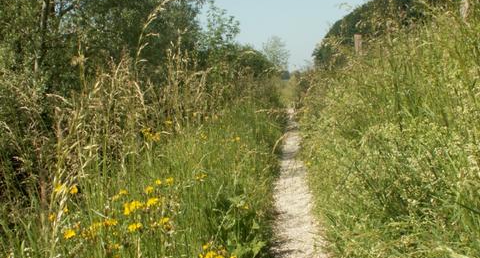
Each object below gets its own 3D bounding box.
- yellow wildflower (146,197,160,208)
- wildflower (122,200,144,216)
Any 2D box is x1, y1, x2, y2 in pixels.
[{"bbox_3d":[-0.374,0.318,2.800,0.056,0.039,0.041,0,4,-4],"label":"yellow wildflower"},{"bbox_3d":[-0.453,0.334,2.750,0.089,0.064,0.041,0,4,-5],"label":"wildflower"}]

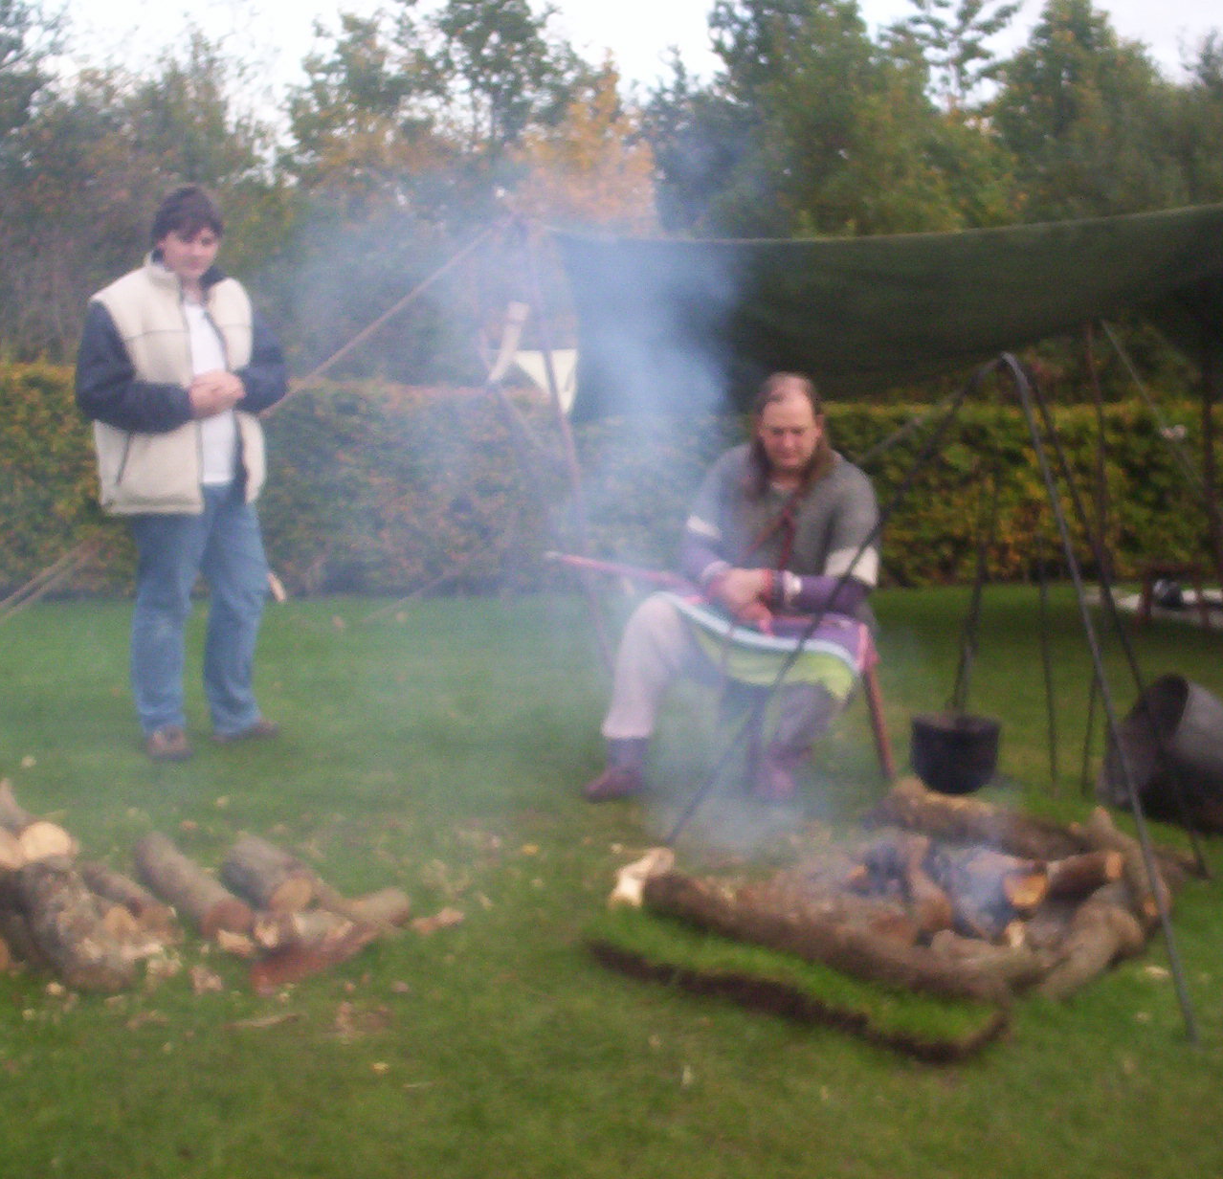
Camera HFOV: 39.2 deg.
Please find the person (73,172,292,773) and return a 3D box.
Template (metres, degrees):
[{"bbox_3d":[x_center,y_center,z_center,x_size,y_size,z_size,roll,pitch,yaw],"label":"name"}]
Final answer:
[{"bbox_3d":[-1.350,-0.366,5.330,0.600,1.730,0.420,-3,7,-31],"label":"person"}]

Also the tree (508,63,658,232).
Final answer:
[{"bbox_3d":[-0.258,-3.248,17.745,2.000,4.900,2.000,1,6,0],"label":"tree"}]

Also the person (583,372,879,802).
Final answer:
[{"bbox_3d":[0.367,-0.049,5.037,0.820,1.200,0.760,1,6,7],"label":"person"}]

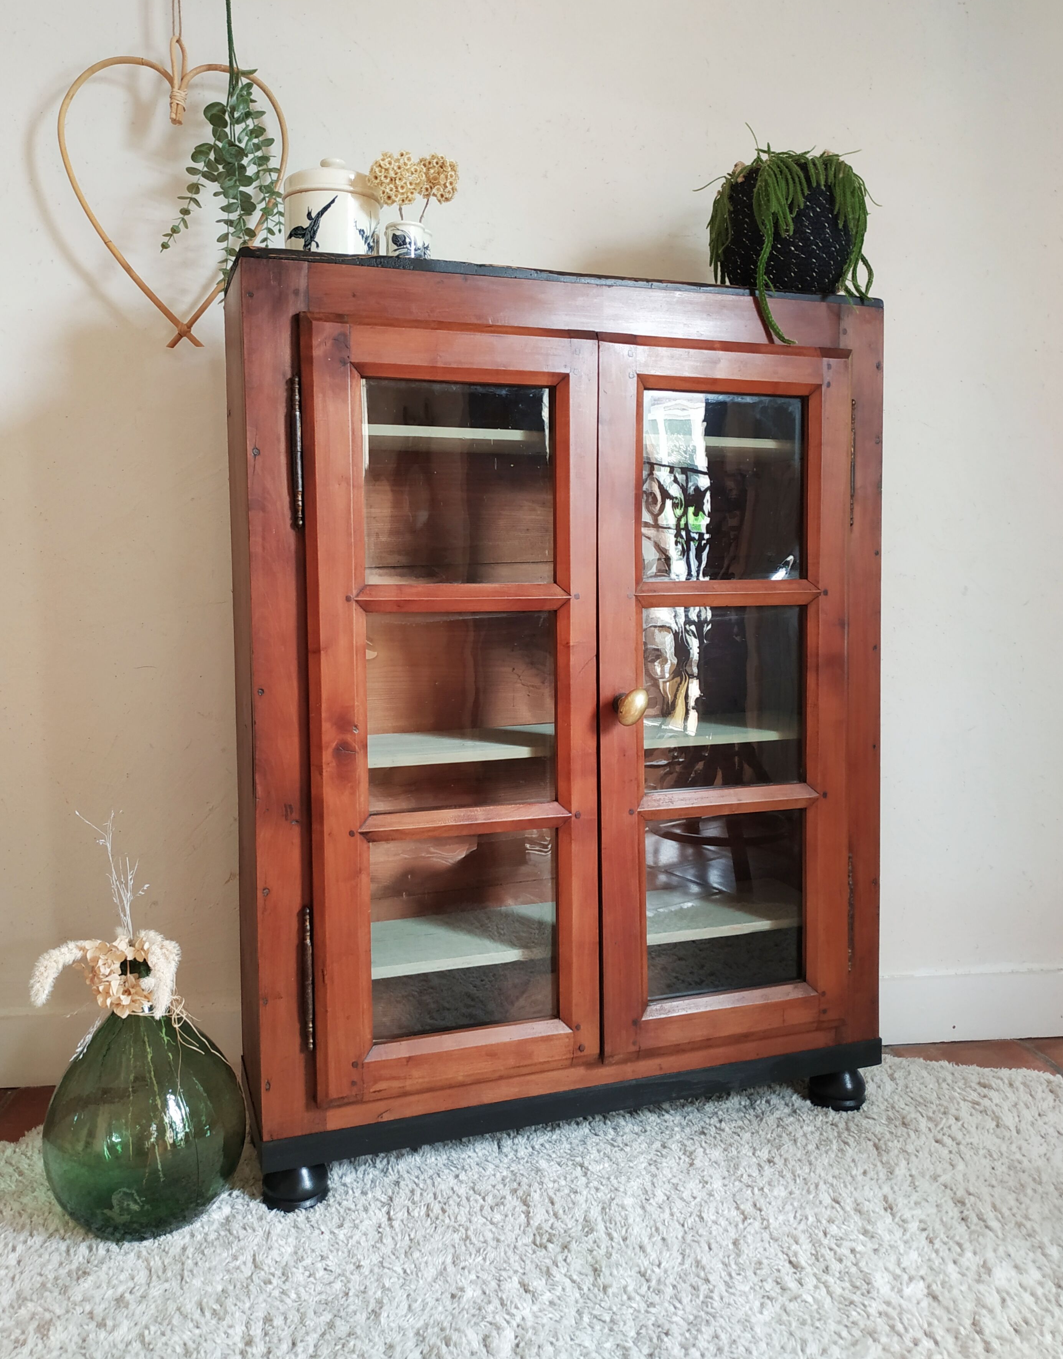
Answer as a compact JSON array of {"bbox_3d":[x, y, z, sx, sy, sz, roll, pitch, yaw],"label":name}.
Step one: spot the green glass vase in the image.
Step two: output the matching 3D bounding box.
[{"bbox_3d":[-0.472,0.497,1.210,0.231,0.321,0.231,-2,4,-22],"label":"green glass vase"}]

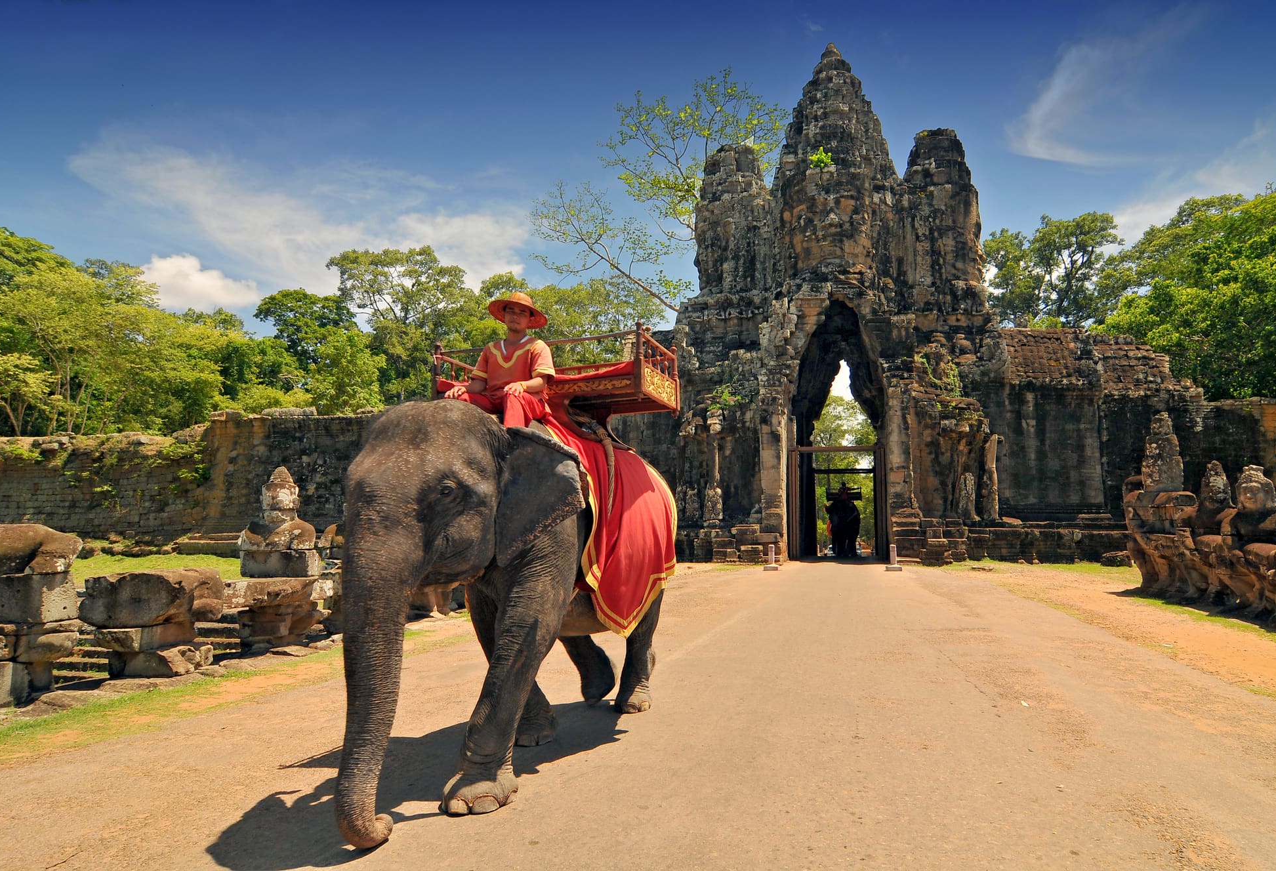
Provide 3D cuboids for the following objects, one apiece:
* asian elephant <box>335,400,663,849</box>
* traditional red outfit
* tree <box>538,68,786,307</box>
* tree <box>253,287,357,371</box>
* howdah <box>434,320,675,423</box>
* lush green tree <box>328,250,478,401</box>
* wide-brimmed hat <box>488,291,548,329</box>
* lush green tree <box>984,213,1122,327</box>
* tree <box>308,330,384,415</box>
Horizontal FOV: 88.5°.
[{"bbox_3d":[-0.629,0.971,4.371,1.250,2.280,3.050,-3,-8,21],"label":"asian elephant"},{"bbox_3d":[-0.810,-0.230,4.030,0.600,0.780,0.520,-2,-8,14],"label":"traditional red outfit"},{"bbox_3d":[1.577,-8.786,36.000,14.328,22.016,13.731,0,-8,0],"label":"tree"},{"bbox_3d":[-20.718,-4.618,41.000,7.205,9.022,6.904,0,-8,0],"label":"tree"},{"bbox_3d":[-0.574,-0.381,4.664,1.520,0.560,0.720,-3,-8,21],"label":"howdah"},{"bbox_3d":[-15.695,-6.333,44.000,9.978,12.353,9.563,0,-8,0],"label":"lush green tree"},{"bbox_3d":[-0.744,-0.783,4.050,0.370,0.155,0.370,11,-7,1],"label":"wide-brimmed hat"},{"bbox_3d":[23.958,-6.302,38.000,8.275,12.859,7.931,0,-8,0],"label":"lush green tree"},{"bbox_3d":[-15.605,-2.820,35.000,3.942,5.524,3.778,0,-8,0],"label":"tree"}]

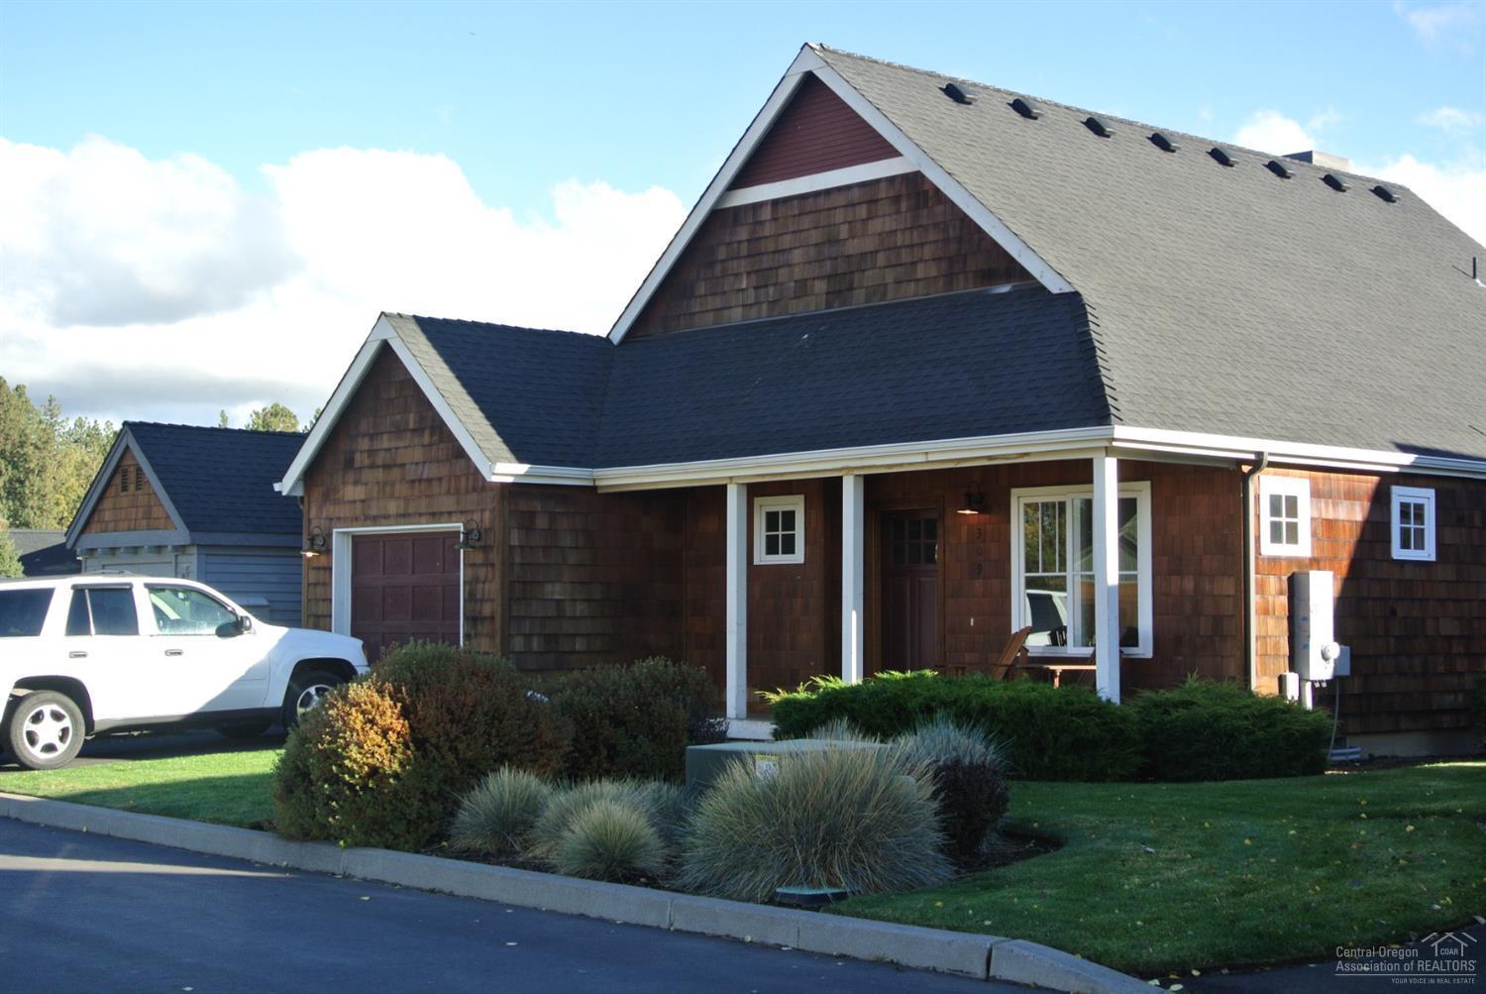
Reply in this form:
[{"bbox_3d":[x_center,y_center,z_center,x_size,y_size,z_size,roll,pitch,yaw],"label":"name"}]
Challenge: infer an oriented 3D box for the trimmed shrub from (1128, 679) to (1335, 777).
[{"bbox_3d":[4.205,1.980,18.956,1.700,0.800,1.130,3,-4,-42],"label":"trimmed shrub"}]

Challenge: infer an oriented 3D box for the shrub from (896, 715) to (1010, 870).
[{"bbox_3d":[1.257,1.736,13.329,0.680,0.870,0.680,0,-3,0],"label":"shrub"}]

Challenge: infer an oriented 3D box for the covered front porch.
[{"bbox_3d":[2.092,0.983,21.195,2.174,2.553,5.032,3,-4,-42],"label":"covered front porch"}]

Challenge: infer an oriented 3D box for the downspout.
[{"bbox_3d":[4.634,0.957,20.058,0.090,2.650,0.300,3,-4,-42],"label":"downspout"}]

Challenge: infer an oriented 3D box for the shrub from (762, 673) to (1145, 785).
[{"bbox_3d":[1.786,1.955,19.283,1.050,0.840,3.500,3,-4,-42],"label":"shrub"}]

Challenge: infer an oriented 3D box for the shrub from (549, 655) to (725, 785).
[{"bbox_3d":[-0.849,1.818,17.934,1.240,1.070,1.240,0,-3,0],"label":"shrub"}]

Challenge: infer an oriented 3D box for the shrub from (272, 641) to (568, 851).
[{"bbox_3d":[-2.241,1.652,15.510,1.800,1.320,1.900,3,-4,-42],"label":"shrub"}]

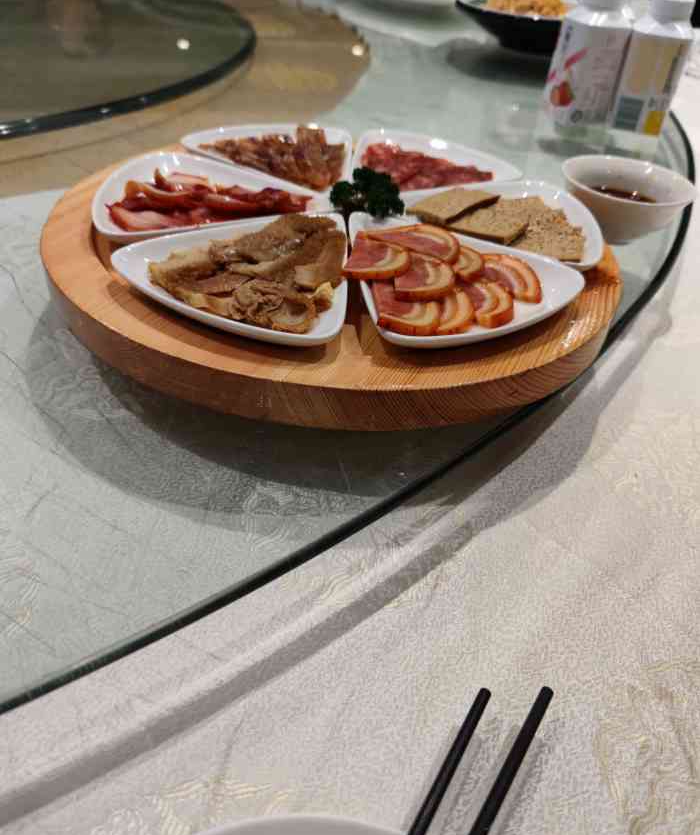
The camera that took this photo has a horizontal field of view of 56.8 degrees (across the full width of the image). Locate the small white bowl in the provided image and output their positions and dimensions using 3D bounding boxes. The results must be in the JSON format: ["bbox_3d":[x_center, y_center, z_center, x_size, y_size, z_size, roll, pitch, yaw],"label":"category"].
[{"bbox_3d":[0.210,-0.165,0.502,0.101,0.043,0.101,3,40,-3],"label":"small white bowl"}]

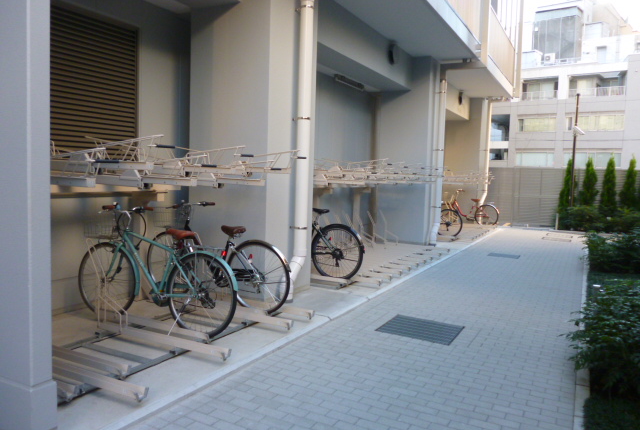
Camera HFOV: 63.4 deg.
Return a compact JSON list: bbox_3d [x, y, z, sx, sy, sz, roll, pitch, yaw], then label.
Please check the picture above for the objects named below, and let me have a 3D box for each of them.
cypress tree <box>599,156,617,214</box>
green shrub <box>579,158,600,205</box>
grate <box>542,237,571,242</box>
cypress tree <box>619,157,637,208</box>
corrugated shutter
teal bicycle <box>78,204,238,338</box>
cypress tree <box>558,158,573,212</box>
[{"bbox_3d":[9.171,-0.773,16.515,0.580,2.300,0.580,4,5,28],"label":"cypress tree"},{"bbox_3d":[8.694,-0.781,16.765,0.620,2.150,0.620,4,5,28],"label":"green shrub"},{"bbox_3d":[6.262,0.667,13.657,0.690,0.030,0.550,4,5,28],"label":"grate"},{"bbox_3d":[9.681,-0.767,16.247,0.620,2.250,0.620,4,5,28],"label":"cypress tree"},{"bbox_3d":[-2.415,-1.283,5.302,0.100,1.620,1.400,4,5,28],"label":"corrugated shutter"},{"bbox_3d":[-1.470,0.444,4.536,1.860,1.075,0.580,4,5,27],"label":"teal bicycle"},{"bbox_3d":[8.149,-0.763,17.052,0.550,2.250,0.550,4,5,28],"label":"cypress tree"}]

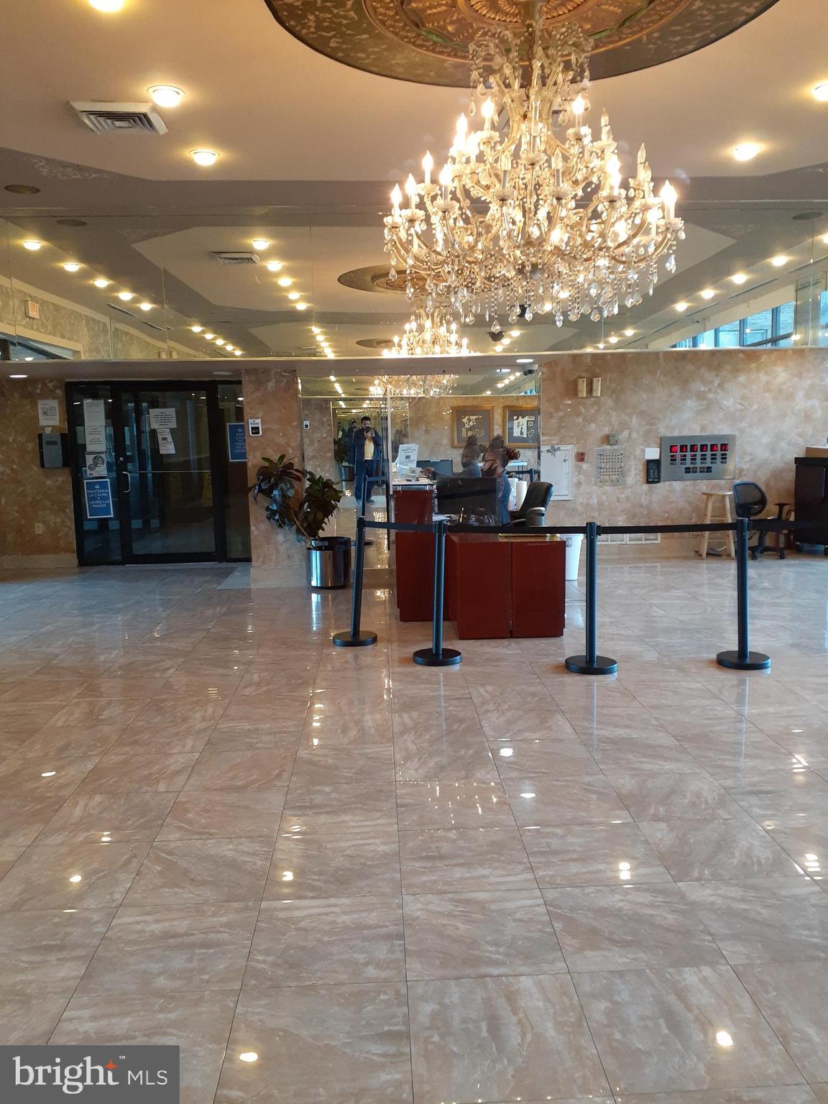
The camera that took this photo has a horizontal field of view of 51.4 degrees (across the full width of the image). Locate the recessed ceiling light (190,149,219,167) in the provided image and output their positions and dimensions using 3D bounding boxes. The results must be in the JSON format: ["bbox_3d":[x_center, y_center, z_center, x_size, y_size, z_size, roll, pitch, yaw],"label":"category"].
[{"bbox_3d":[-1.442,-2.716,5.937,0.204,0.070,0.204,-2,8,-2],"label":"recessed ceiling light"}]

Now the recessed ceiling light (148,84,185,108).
[{"bbox_3d":[-1.396,-2.559,4.850,0.204,0.070,0.204,-2,8,-2],"label":"recessed ceiling light"}]

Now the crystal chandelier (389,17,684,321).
[{"bbox_3d":[0.529,-1.690,3.886,1.356,1.338,1.356,-2,8,-2],"label":"crystal chandelier"}]

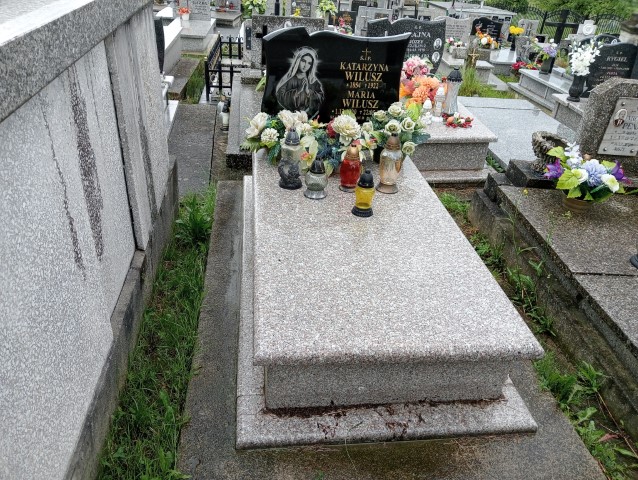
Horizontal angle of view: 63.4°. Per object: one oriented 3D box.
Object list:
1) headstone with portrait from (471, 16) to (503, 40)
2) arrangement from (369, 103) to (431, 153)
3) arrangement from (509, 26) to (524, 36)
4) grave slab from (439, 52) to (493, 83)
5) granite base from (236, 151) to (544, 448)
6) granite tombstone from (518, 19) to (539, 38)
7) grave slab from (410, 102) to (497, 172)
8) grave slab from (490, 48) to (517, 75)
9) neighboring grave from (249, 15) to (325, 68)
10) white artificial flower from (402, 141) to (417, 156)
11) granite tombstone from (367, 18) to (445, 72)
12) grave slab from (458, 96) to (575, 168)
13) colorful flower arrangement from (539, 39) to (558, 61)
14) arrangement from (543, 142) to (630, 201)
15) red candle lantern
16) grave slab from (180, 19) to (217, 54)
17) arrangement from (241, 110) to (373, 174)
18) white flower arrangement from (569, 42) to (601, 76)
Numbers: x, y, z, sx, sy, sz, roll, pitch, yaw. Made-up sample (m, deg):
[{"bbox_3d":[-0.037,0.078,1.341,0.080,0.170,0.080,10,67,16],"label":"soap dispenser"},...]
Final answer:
[{"bbox_3d":[3.276,-3.993,9.877,0.626,0.483,0.105,4,29,-1],"label":"headstone with portrait"},{"bbox_3d":[0.467,-0.634,3.014,0.320,0.270,0.250,-1,31,-7],"label":"arrangement"},{"bbox_3d":[3.866,-4.082,10.114,0.240,0.180,0.220,-1,31,-7],"label":"arrangement"},{"bbox_3d":[2.257,-2.814,8.309,0.715,0.245,1.627,4,29,-1],"label":"grave slab"},{"bbox_3d":[0.138,-0.020,2.624,1.050,0.372,2.210,0,29,-8],"label":"granite base"},{"bbox_3d":[4.441,-4.403,10.863,0.446,0.433,0.105,4,29,-1],"label":"granite tombstone"},{"bbox_3d":[0.837,-1.094,4.694,0.892,0.299,1.837,2,29,-4],"label":"grave slab"},{"bbox_3d":[3.463,-3.374,9.853,0.850,0.280,1.500,1,31,-5],"label":"grave slab"},{"bbox_3d":[-0.360,-2.289,5.996,0.798,0.578,0.158,0,29,-8],"label":"neighboring grave"},{"bbox_3d":[0.526,-0.532,3.004,0.072,0.075,0.060,-1,31,-7],"label":"white artificial flower"},{"bbox_3d":[0.807,-1.754,4.811,0.700,0.588,0.120,-1,31,-7],"label":"granite tombstone"},{"bbox_3d":[1.858,-0.991,4.891,1.000,0.120,2.050,2,31,-4],"label":"grave slab"},{"bbox_3d":[3.637,-3.019,8.187,0.250,0.270,0.230,-1,31,-7],"label":"colorful flower arrangement"},{"bbox_3d":[1.605,-0.378,3.048,0.462,0.367,0.367,2,29,-4],"label":"arrangement"},{"bbox_3d":[0.159,-0.362,2.566,0.105,0.240,0.105,-1,31,-7],"label":"red candle lantern"},{"bbox_3d":[-2.200,-3.374,8.492,0.840,0.238,1.942,0,29,-8],"label":"grave slab"},{"bbox_3d":[-0.068,-0.574,2.874,0.710,0.260,0.320,-1,31,-7],"label":"arrangement"},{"bbox_3d":[2.821,-1.910,5.431,0.326,0.357,0.273,2,29,-4],"label":"white flower arrangement"}]

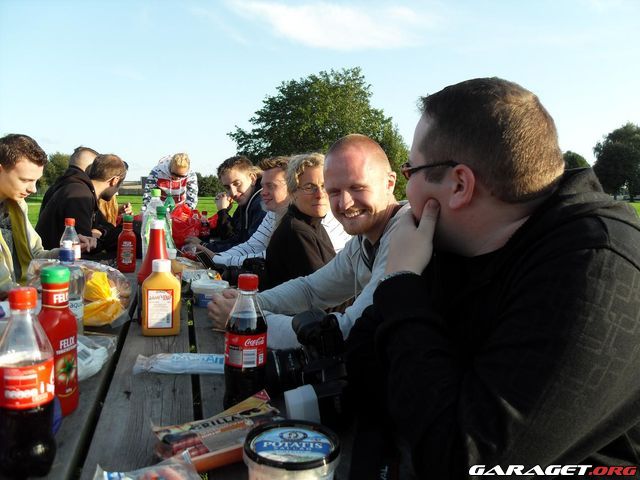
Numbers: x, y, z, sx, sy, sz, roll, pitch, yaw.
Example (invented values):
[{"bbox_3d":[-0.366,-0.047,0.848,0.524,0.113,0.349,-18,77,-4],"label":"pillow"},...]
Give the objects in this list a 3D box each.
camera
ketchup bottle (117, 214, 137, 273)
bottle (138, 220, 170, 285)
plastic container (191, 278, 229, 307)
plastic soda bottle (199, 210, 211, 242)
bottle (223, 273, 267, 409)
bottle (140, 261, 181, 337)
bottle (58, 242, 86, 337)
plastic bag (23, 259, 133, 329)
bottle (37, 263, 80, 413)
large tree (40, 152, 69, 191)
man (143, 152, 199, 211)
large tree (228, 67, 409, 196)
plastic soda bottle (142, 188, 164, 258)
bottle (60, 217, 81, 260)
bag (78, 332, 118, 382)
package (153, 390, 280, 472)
[{"bbox_3d":[-0.032,0.189,0.885,0.150,0.145,0.140,2,5,3],"label":"camera"},{"bbox_3d":[-0.839,0.007,2.250,0.082,0.234,0.060,0,5,-11],"label":"ketchup bottle"},{"bbox_3d":[-0.422,0.083,1.350,0.098,0.264,0.090,0,5,-11],"label":"bottle"},{"bbox_3d":[-0.336,0.168,1.590,0.113,0.066,0.113,0,7,-12],"label":"plastic container"},{"bbox_3d":[-0.712,-0.073,3.200,0.065,0.225,0.065,1,5,0],"label":"plastic soda bottle"},{"bbox_3d":[-0.115,0.159,0.810,0.065,0.225,0.065,1,5,0],"label":"bottle"},{"bbox_3d":[-0.393,0.140,1.285,0.090,0.188,0.055,0,6,-7],"label":"bottle"},{"bbox_3d":[-0.579,0.122,1.190,0.066,0.237,0.066,-2,7,-26],"label":"bottle"},{"bbox_3d":[-0.679,0.136,1.450,0.270,0.130,0.250,0,5,-11],"label":"plastic bag"},{"bbox_3d":[-0.433,0.164,0.860,0.052,0.234,0.069,5,8,32],"label":"bottle"},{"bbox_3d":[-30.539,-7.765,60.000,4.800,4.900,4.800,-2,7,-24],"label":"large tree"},{"bbox_3d":[-1.361,-0.105,4.694,0.500,1.337,0.750,-1,7,-19],"label":"man"},{"bbox_3d":[-0.104,-7.151,36.000,12.500,9.842,11.500,1,5,0],"label":"large tree"},{"bbox_3d":[-0.585,-0.008,1.860,0.102,0.346,0.102,-1,7,-18],"label":"plastic soda bottle"},{"bbox_3d":[-0.888,0.043,1.850,0.066,0.235,0.066,-2,7,-26],"label":"bottle"},{"bbox_3d":[-0.478,0.211,1.060,0.130,0.060,0.180,0,5,-16],"label":"bag"},{"bbox_3d":[-0.142,0.282,0.752,0.188,0.034,0.108,-3,7,-31],"label":"package"}]

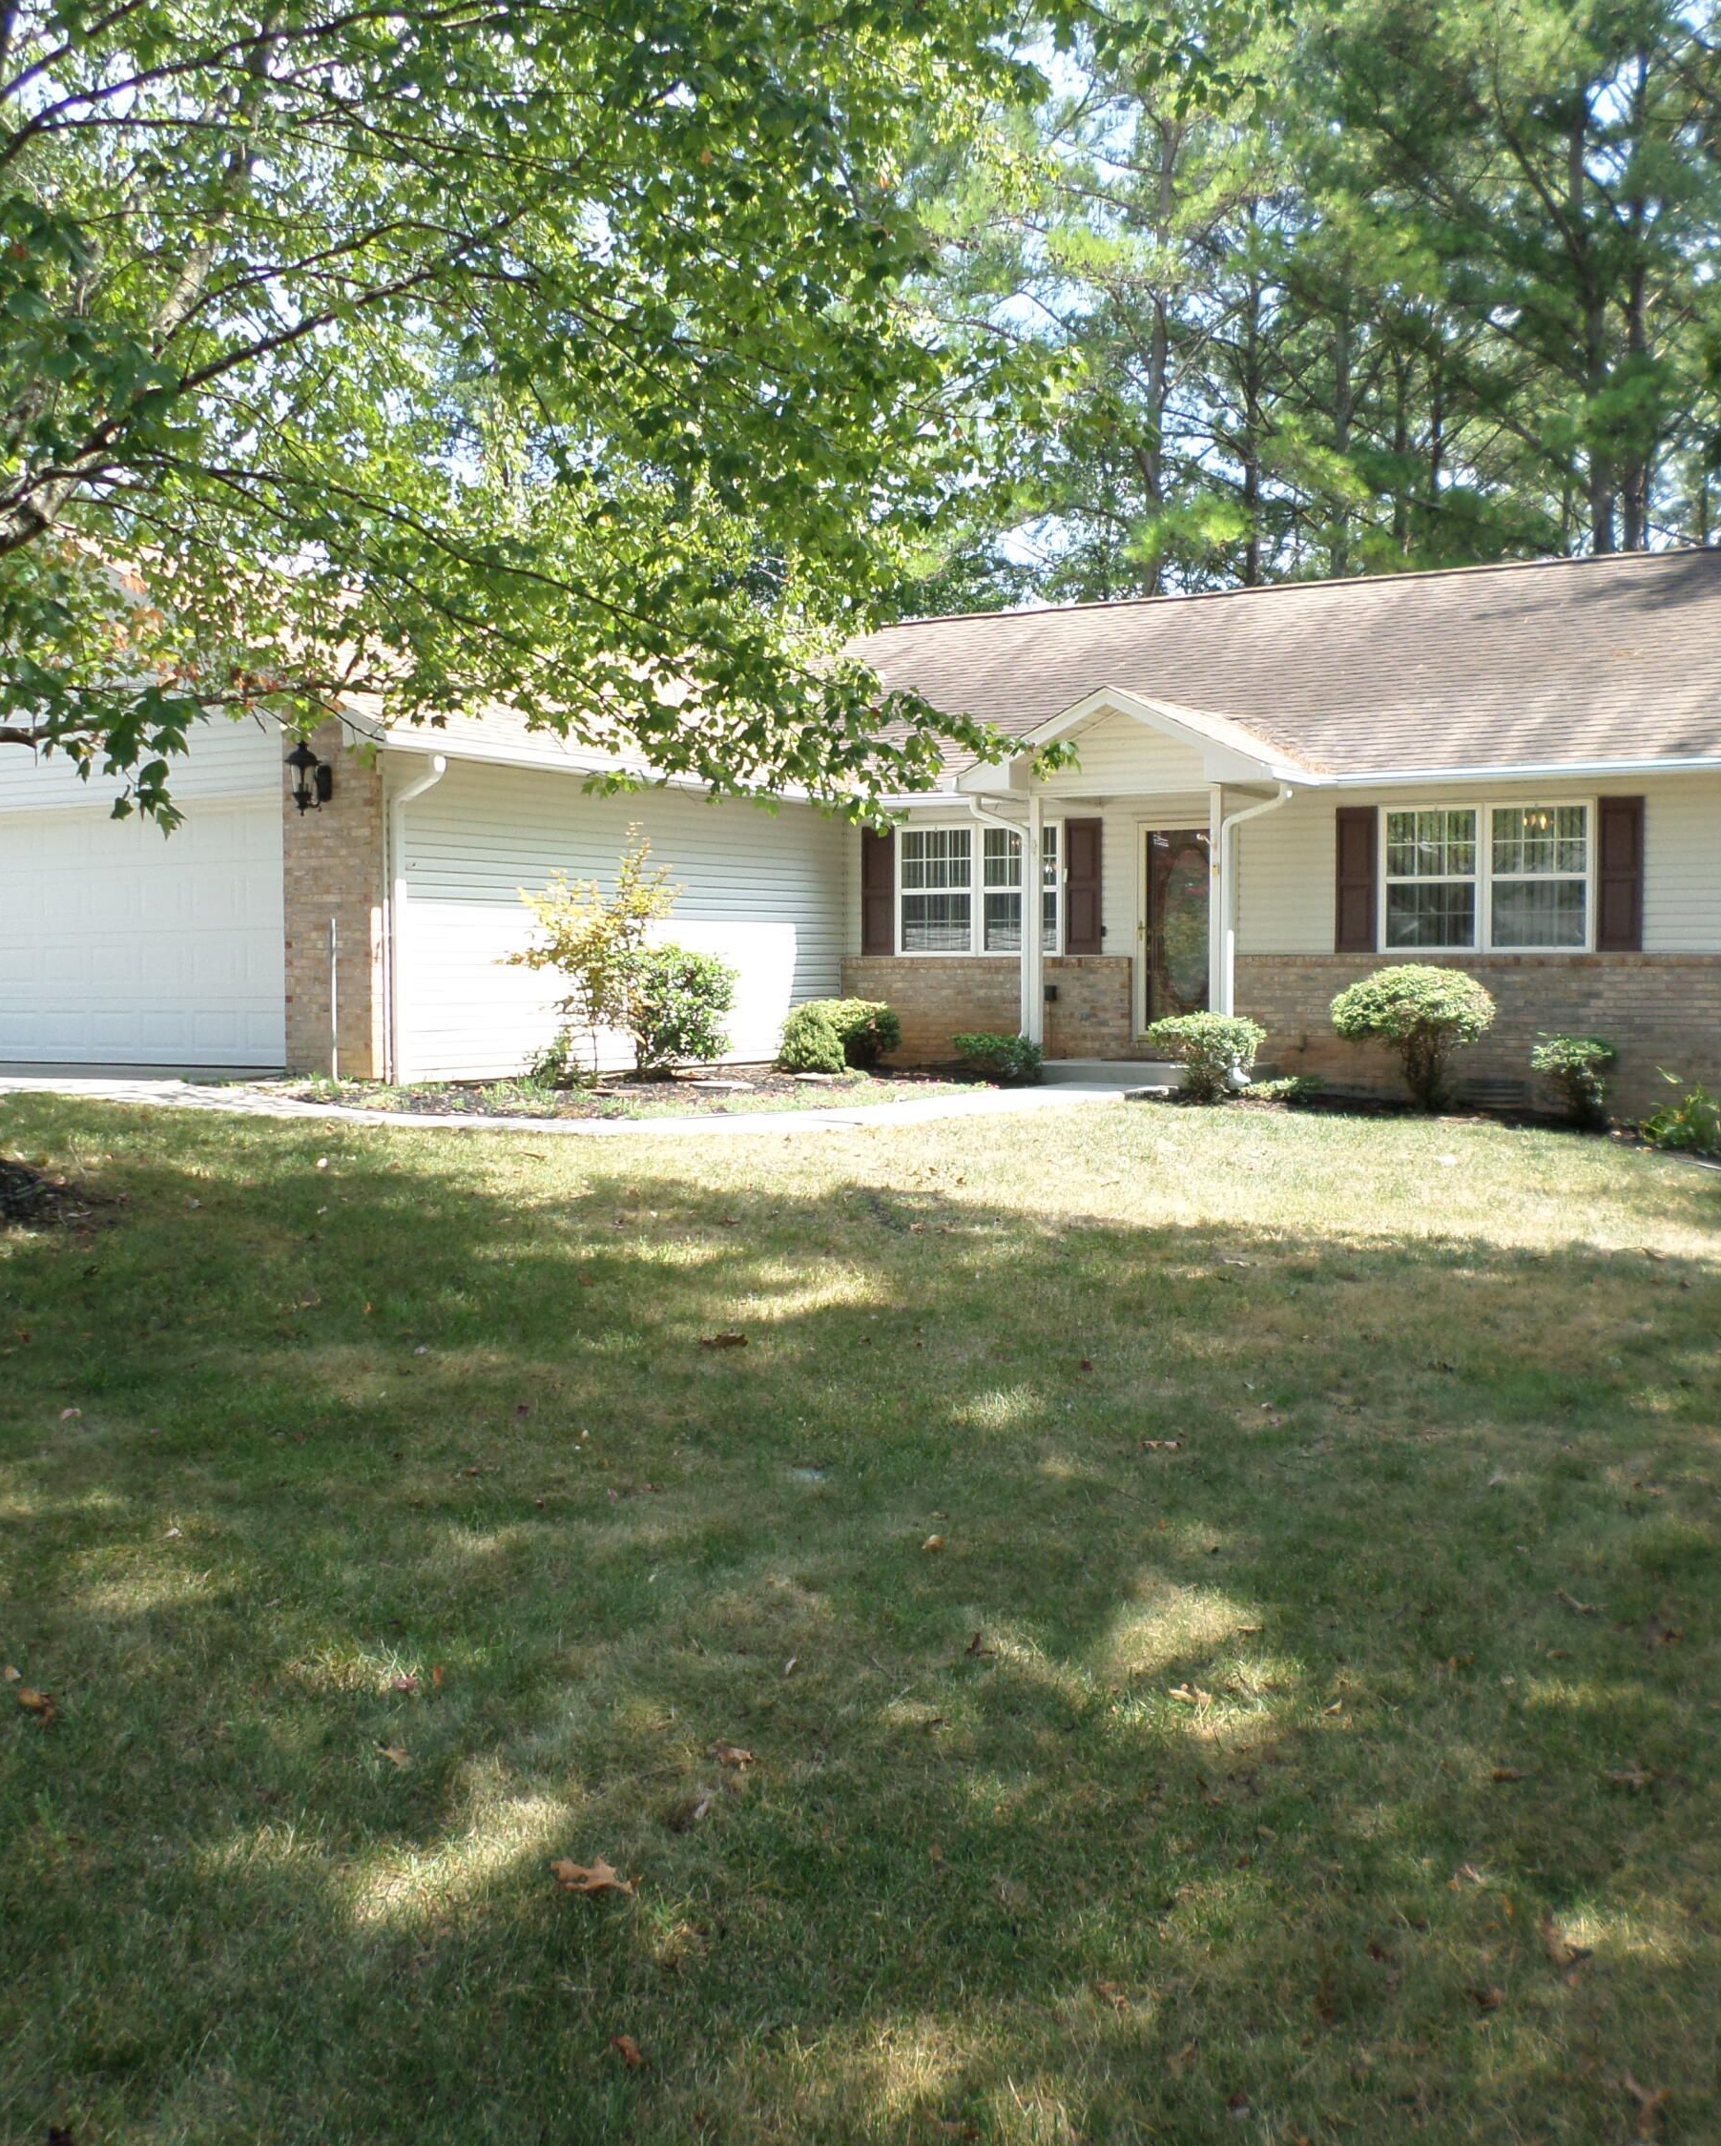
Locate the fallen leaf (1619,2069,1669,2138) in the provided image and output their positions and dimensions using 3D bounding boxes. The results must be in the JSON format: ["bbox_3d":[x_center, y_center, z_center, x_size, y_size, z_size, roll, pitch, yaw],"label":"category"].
[{"bbox_3d":[1.041,1.368,2.746,0.070,0.030,0.100,1,3,21],"label":"fallen leaf"}]

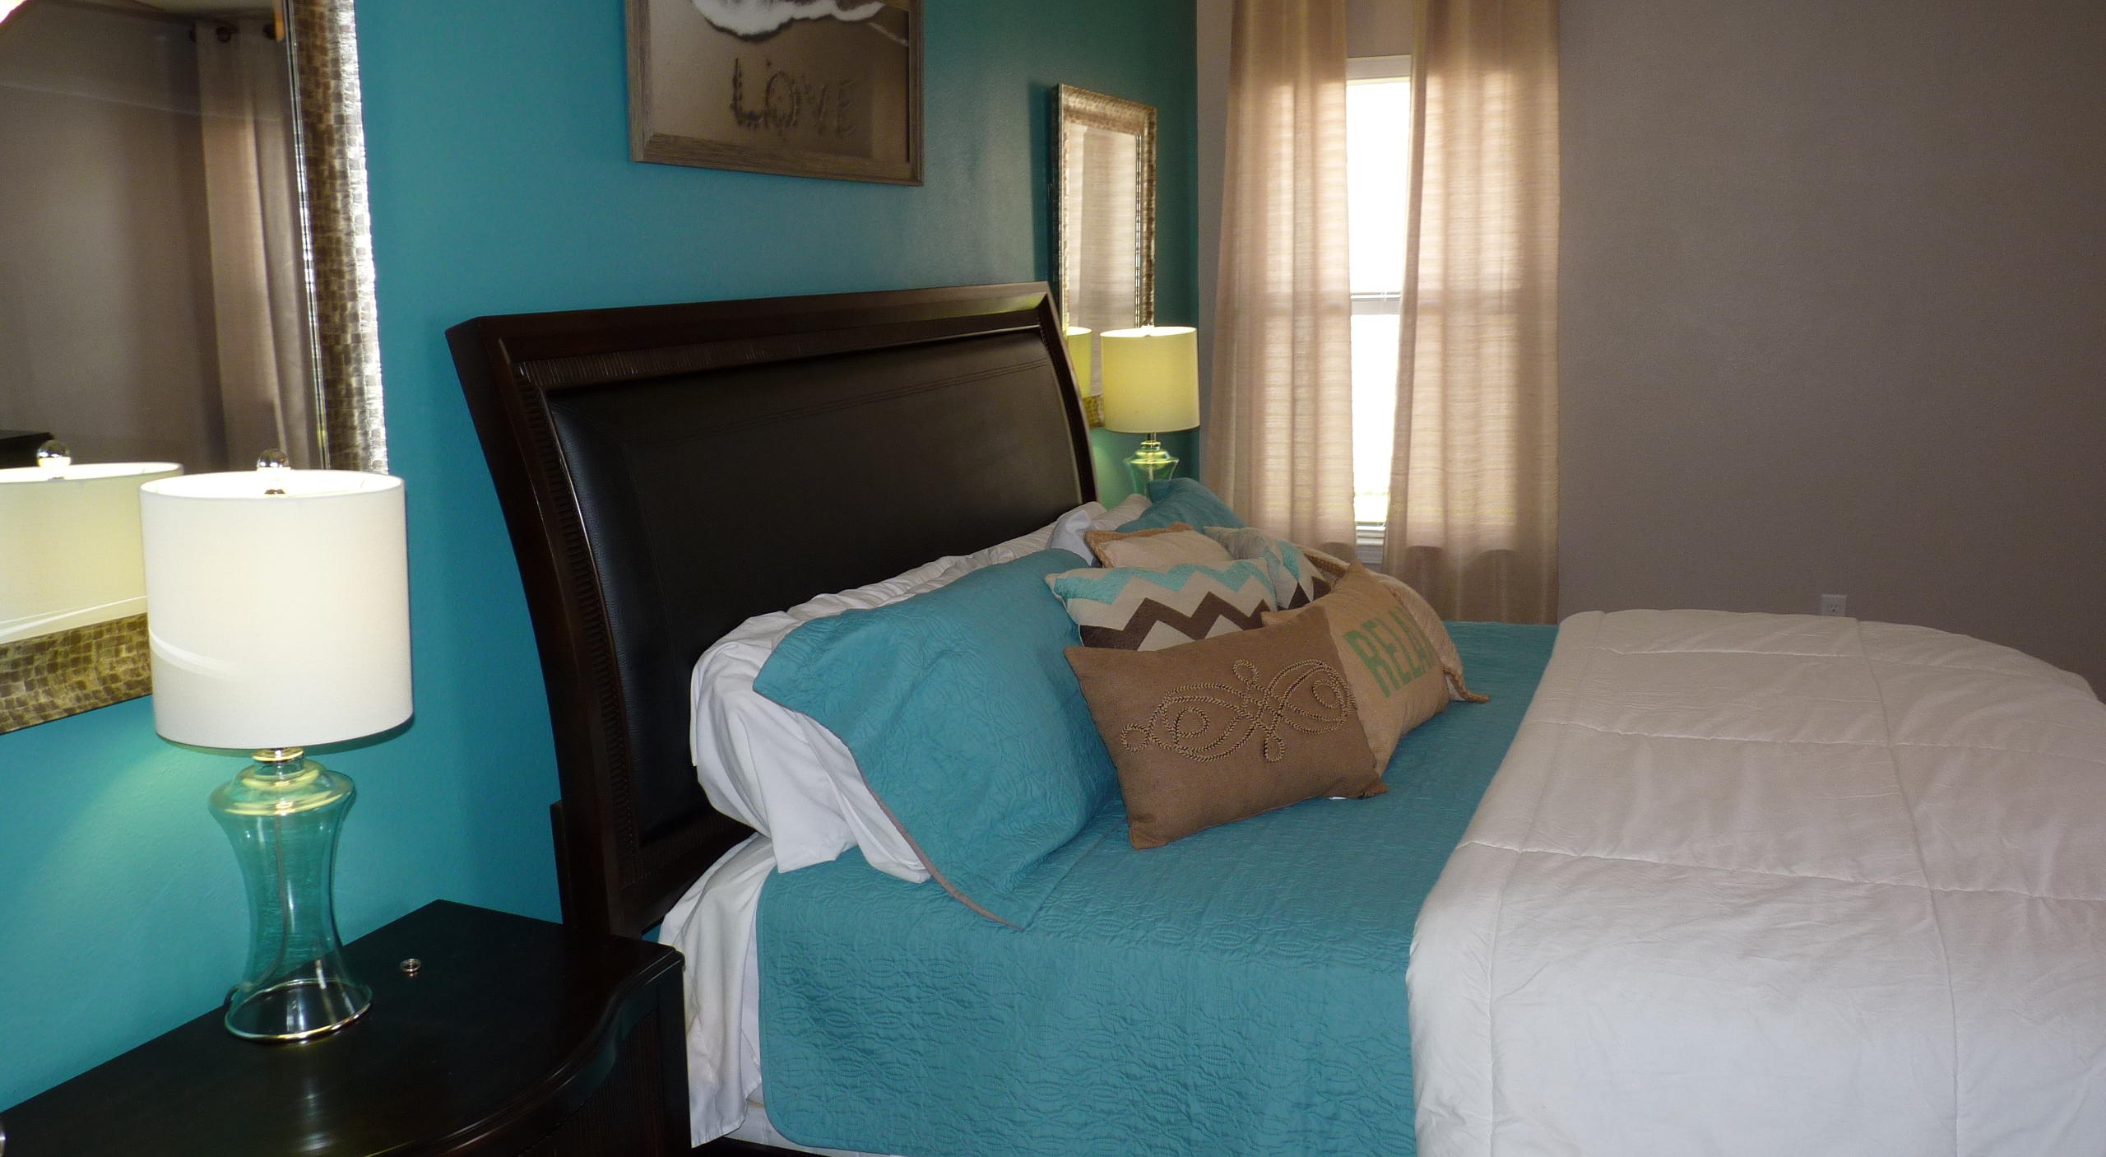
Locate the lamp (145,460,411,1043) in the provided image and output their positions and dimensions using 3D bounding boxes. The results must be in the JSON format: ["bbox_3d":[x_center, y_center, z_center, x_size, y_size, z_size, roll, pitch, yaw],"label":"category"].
[{"bbox_3d":[-0.817,0.178,1.760,0.250,0.604,0.250,3,12,20],"label":"lamp"}]

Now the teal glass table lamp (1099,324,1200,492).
[{"bbox_3d":[0.269,-0.376,4.450,0.250,0.604,0.250,3,12,20],"label":"teal glass table lamp"}]

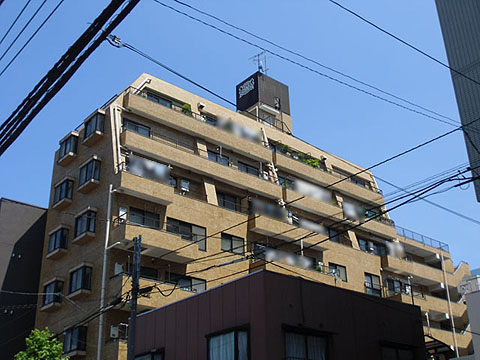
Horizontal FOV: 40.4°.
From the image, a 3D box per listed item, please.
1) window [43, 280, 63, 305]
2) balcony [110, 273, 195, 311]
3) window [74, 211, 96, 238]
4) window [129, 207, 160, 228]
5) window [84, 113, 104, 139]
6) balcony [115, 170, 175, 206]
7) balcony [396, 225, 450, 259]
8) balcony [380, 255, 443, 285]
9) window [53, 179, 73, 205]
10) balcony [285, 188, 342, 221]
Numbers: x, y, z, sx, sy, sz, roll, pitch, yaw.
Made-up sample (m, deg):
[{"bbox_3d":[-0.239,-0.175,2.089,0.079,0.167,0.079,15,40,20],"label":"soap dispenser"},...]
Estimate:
[{"bbox_3d":[-9.388,5.788,32.916,0.419,1.147,1.350,19,-34,-36],"label":"window"},{"bbox_3d":[-3.812,5.296,29.200,4.008,1.189,1.176,19,-32,-35],"label":"balcony"},{"bbox_3d":[-7.607,2.265,32.213,0.419,1.147,1.350,19,-34,-36],"label":"window"},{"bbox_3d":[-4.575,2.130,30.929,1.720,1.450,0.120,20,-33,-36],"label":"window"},{"bbox_3d":[-7.725,-2.799,34.688,0.419,1.161,1.282,19,-34,-36],"label":"window"},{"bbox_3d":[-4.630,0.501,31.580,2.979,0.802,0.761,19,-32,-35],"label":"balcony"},{"bbox_3d":[12.735,4.578,46.956,6.400,1.020,1.070,20,-33,-36],"label":"balcony"},{"bbox_3d":[11.460,6.230,43.950,6.200,0.930,1.100,20,-33,-36],"label":"balcony"},{"bbox_3d":[-9.544,0.783,35.414,0.419,1.161,1.323,19,-34,-36],"label":"window"},{"bbox_3d":[4.379,1.741,40.743,4.980,0.860,0.900,20,-33,-36],"label":"balcony"}]

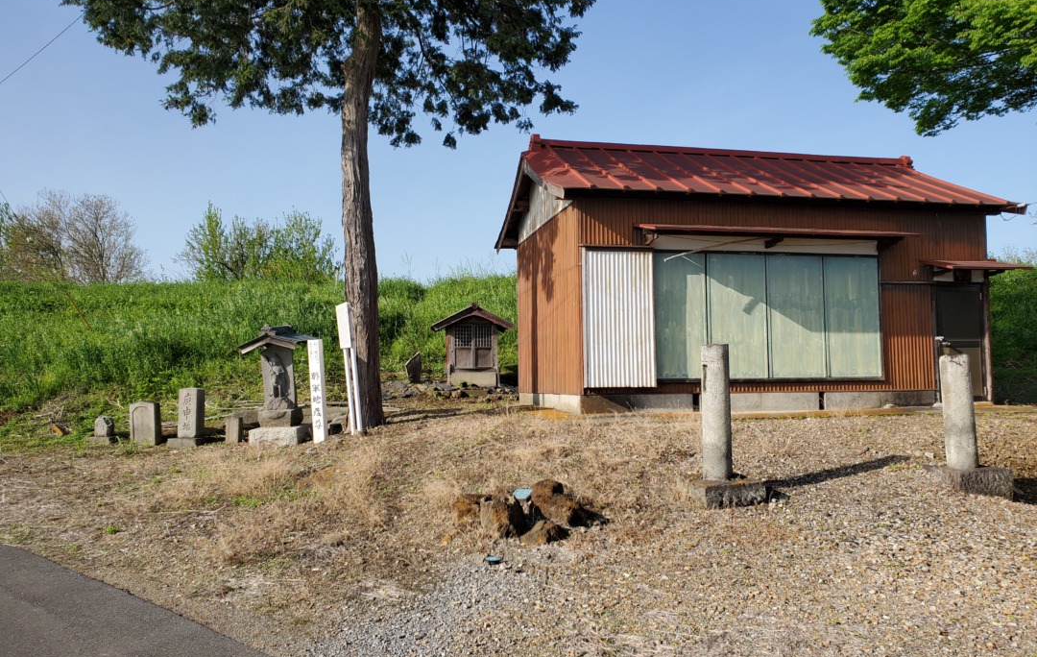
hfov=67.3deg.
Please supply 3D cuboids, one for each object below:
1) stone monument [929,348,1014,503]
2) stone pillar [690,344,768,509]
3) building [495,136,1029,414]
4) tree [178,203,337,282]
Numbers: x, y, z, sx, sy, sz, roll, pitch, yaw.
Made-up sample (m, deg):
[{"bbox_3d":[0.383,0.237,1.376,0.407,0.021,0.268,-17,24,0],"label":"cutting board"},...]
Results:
[{"bbox_3d":[3.983,0.853,6.969,0.544,1.304,0.436,0,-4,-12],"label":"stone monument"},{"bbox_3d":[1.701,0.788,6.494,0.523,1.315,0.436,0,-4,-12],"label":"stone pillar"},{"bbox_3d":[3.773,-0.970,13.411,7.395,4.563,5.212,0,-4,-12],"label":"building"},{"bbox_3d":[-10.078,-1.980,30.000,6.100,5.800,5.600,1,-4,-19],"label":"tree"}]

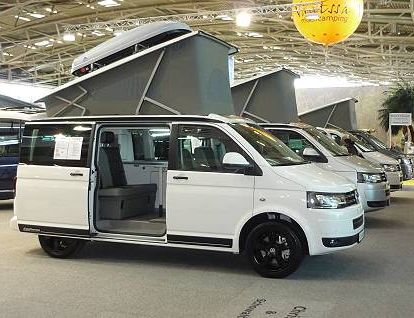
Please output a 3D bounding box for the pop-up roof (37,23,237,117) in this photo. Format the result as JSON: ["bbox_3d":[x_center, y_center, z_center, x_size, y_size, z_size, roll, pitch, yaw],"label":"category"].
[{"bbox_3d":[-0.967,-1.184,7.829,2.580,1.140,1.540,1,3,22],"label":"pop-up roof"}]

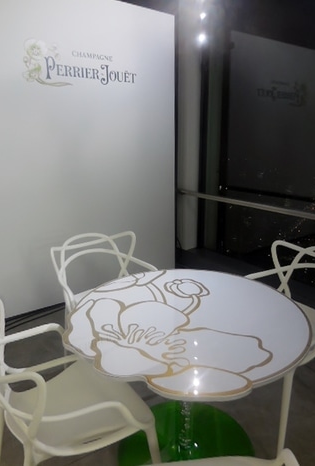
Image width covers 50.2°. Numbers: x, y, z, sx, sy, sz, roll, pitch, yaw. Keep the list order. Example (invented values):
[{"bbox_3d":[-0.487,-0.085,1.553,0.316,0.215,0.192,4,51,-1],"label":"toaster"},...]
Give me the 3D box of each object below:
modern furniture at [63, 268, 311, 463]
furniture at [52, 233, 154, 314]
[{"bbox_3d":[0.123,0.662,1.448,0.943,0.711,0.953,-1,15,0],"label":"modern furniture"},{"bbox_3d":[-0.253,0.443,2.044,0.560,0.840,0.480,-12,18,-37],"label":"furniture"}]

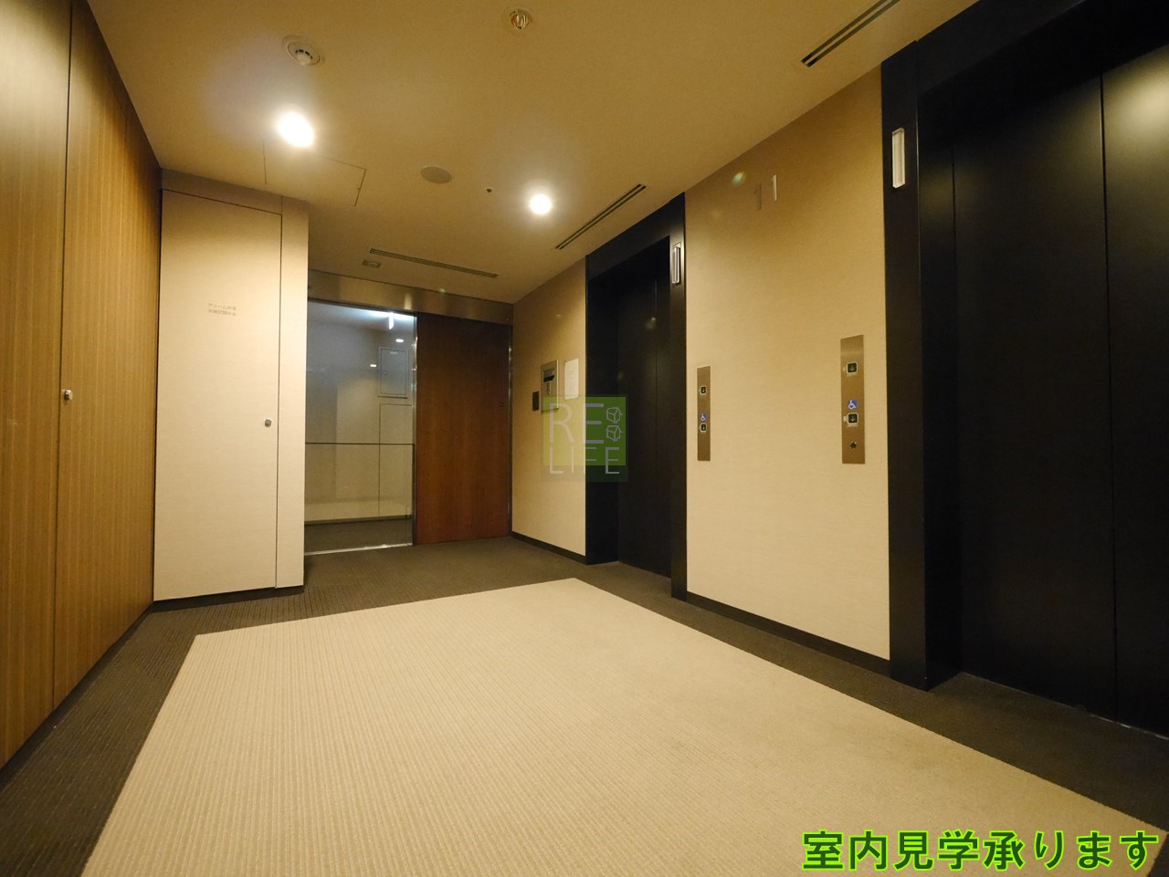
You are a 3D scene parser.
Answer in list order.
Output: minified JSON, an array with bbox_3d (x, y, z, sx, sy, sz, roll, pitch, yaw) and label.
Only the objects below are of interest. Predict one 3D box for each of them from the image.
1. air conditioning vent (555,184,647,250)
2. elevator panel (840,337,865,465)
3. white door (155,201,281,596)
[{"bbox_3d":[0.075,-1.456,3.149,0.053,0.030,0.996,1,-2,-33],"label":"air conditioning vent"},{"bbox_3d":[1.112,-0.157,1.965,0.018,0.528,0.092,1,-2,-33],"label":"elevator panel"},{"bbox_3d":[-2.110,-0.244,2.757,0.556,2.276,0.040,1,-2,-33],"label":"white door"}]

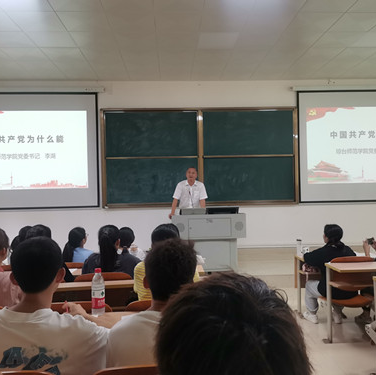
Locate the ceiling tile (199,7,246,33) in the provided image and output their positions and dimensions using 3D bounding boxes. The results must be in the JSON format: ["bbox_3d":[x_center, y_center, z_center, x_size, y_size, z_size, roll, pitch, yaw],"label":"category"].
[{"bbox_3d":[0.475,-2.181,4.948,0.600,0.025,0.600,-1,0,-3],"label":"ceiling tile"}]

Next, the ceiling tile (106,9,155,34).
[{"bbox_3d":[-0.743,-2.192,4.980,0.610,0.020,0.610,-1,0,-3],"label":"ceiling tile"}]

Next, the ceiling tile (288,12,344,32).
[{"bbox_3d":[1.673,-2.206,5.007,0.600,0.025,0.600,-1,0,-3],"label":"ceiling tile"}]

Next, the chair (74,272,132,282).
[{"bbox_3d":[-0.645,1.045,3.071,0.450,0.800,0.480,-1,0,-3],"label":"chair"}]

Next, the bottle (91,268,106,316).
[{"bbox_3d":[-0.428,0.505,1.800,0.065,0.232,0.065,-1,0,-3],"label":"bottle"}]

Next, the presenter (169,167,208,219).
[{"bbox_3d":[0.020,0.500,6.650,0.620,1.730,0.380,-1,0,-1],"label":"presenter"}]

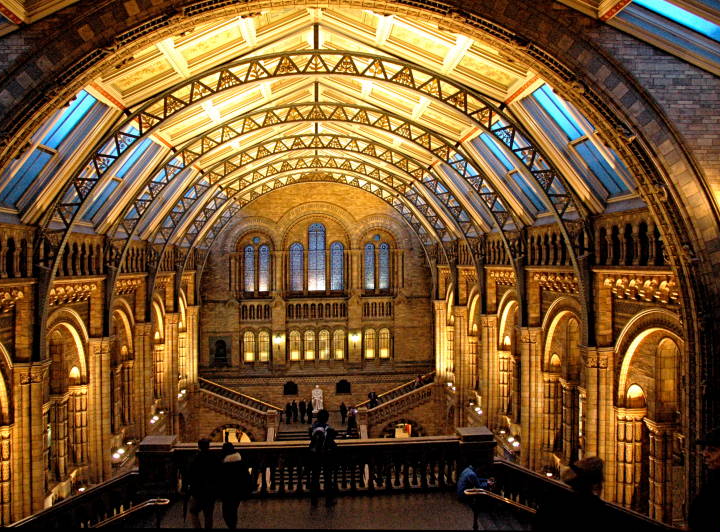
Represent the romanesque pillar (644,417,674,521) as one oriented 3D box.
[{"bbox_3d":[8.753,6.181,17.373,0.840,3.540,0.780,-1,0,-4],"label":"romanesque pillar"}]

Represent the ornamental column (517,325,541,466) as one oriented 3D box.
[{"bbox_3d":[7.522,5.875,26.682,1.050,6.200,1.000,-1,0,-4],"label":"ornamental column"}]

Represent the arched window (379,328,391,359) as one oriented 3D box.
[{"bbox_3d":[1.938,6.149,47.414,0.950,2.410,0.350,-1,0,-4],"label":"arched window"}]

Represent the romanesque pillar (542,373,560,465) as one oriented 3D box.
[{"bbox_3d":[8.474,6.730,26.458,0.780,4.000,0.750,-1,0,-4],"label":"romanesque pillar"}]

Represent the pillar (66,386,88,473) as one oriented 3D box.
[{"bbox_3d":[-11.164,6.499,23.702,0.840,3.650,0.780,-1,0,-4],"label":"pillar"}]

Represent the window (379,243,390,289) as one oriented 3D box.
[{"bbox_3d":[1.963,0.059,47.313,0.880,3.746,0.300,-1,0,-4],"label":"window"}]

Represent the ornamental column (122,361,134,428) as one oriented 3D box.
[{"bbox_3d":[-11.983,6.644,30.998,0.720,3.800,0.720,-1,0,-4],"label":"ornamental column"}]

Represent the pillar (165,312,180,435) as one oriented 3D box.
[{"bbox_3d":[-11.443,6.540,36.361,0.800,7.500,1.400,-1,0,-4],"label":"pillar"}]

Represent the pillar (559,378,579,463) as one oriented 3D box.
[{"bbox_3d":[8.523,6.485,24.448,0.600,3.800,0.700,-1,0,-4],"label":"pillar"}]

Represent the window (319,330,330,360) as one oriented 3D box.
[{"bbox_3d":[-2.817,6.308,47.565,0.900,2.350,0.300,-1,0,-4],"label":"window"}]

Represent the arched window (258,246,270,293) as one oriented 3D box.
[{"bbox_3d":[-7.387,0.213,46.607,0.880,3.690,0.300,-1,0,-4],"label":"arched window"}]

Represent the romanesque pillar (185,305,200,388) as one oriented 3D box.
[{"bbox_3d":[-11.748,5.749,42.306,0.900,5.773,0.920,-1,0,-4],"label":"romanesque pillar"}]

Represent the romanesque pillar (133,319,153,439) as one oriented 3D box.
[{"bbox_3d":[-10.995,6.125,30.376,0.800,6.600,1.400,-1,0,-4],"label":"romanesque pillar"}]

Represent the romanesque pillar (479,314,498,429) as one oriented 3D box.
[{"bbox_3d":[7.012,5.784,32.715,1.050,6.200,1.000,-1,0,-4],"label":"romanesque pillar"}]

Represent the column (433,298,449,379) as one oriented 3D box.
[{"bbox_3d":[5.937,5.350,43.639,0.900,5.623,0.920,-1,0,-4],"label":"column"}]

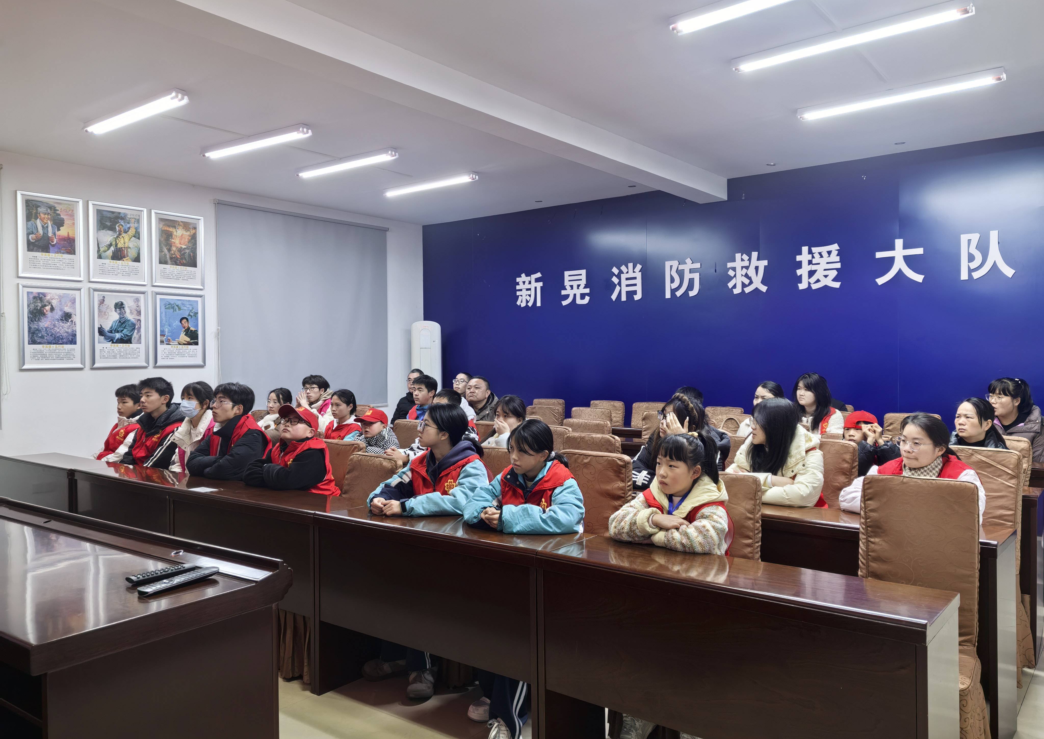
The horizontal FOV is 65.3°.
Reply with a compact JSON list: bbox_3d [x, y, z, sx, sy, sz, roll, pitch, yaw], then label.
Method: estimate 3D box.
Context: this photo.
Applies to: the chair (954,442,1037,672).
[{"bbox_3d":[2.011,0.875,3.690,0.440,1.000,0.540,0,1,39],"label":"chair"}]

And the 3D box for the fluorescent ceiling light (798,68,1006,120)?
[{"bbox_3d":[2.405,-1.760,5.262,1.244,0.070,0.090,0,1,39],"label":"fluorescent ceiling light"}]

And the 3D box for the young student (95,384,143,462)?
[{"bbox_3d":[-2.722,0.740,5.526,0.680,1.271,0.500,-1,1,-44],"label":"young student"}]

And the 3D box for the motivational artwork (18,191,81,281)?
[{"bbox_3d":[-4.009,-1.125,6.934,0.030,0.718,0.525,0,1,38],"label":"motivational artwork"}]

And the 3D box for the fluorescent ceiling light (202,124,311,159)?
[{"bbox_3d":[-2.068,-1.754,6.264,1.220,0.065,0.130,0,1,35],"label":"fluorescent ceiling light"}]

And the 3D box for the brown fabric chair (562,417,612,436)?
[{"bbox_3d":[0.324,0.854,5.657,0.440,0.965,0.560,0,1,39],"label":"brown fabric chair"}]

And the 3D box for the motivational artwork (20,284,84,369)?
[{"bbox_3d":[-3.982,-0.357,6.926,0.030,0.710,0.510,0,1,38],"label":"motivational artwork"}]

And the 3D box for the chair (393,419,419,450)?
[{"bbox_3d":[-0.839,0.866,5.660,0.450,0.980,0.530,0,1,38],"label":"chair"}]

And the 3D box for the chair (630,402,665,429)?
[{"bbox_3d":[1.111,0.820,7.850,0.440,0.965,0.560,0,1,38],"label":"chair"}]

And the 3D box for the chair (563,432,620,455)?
[{"bbox_3d":[0.250,0.874,4.500,0.440,1.000,0.540,0,1,39],"label":"chair"}]

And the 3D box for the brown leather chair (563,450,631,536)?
[{"bbox_3d":[0.171,0.882,3.550,0.440,0.965,0.560,0,1,43],"label":"brown leather chair"}]

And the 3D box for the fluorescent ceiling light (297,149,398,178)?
[{"bbox_3d":[-1.539,-1.776,7.068,1.240,0.080,0.130,0,1,38],"label":"fluorescent ceiling light"}]

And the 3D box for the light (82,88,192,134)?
[{"bbox_3d":[-2.648,-1.740,5.521,1.220,0.065,0.130,0,1,37],"label":"light"}]

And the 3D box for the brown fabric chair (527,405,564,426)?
[{"bbox_3d":[0.082,0.834,7.400,0.440,0.965,0.560,0,1,38],"label":"brown fabric chair"}]

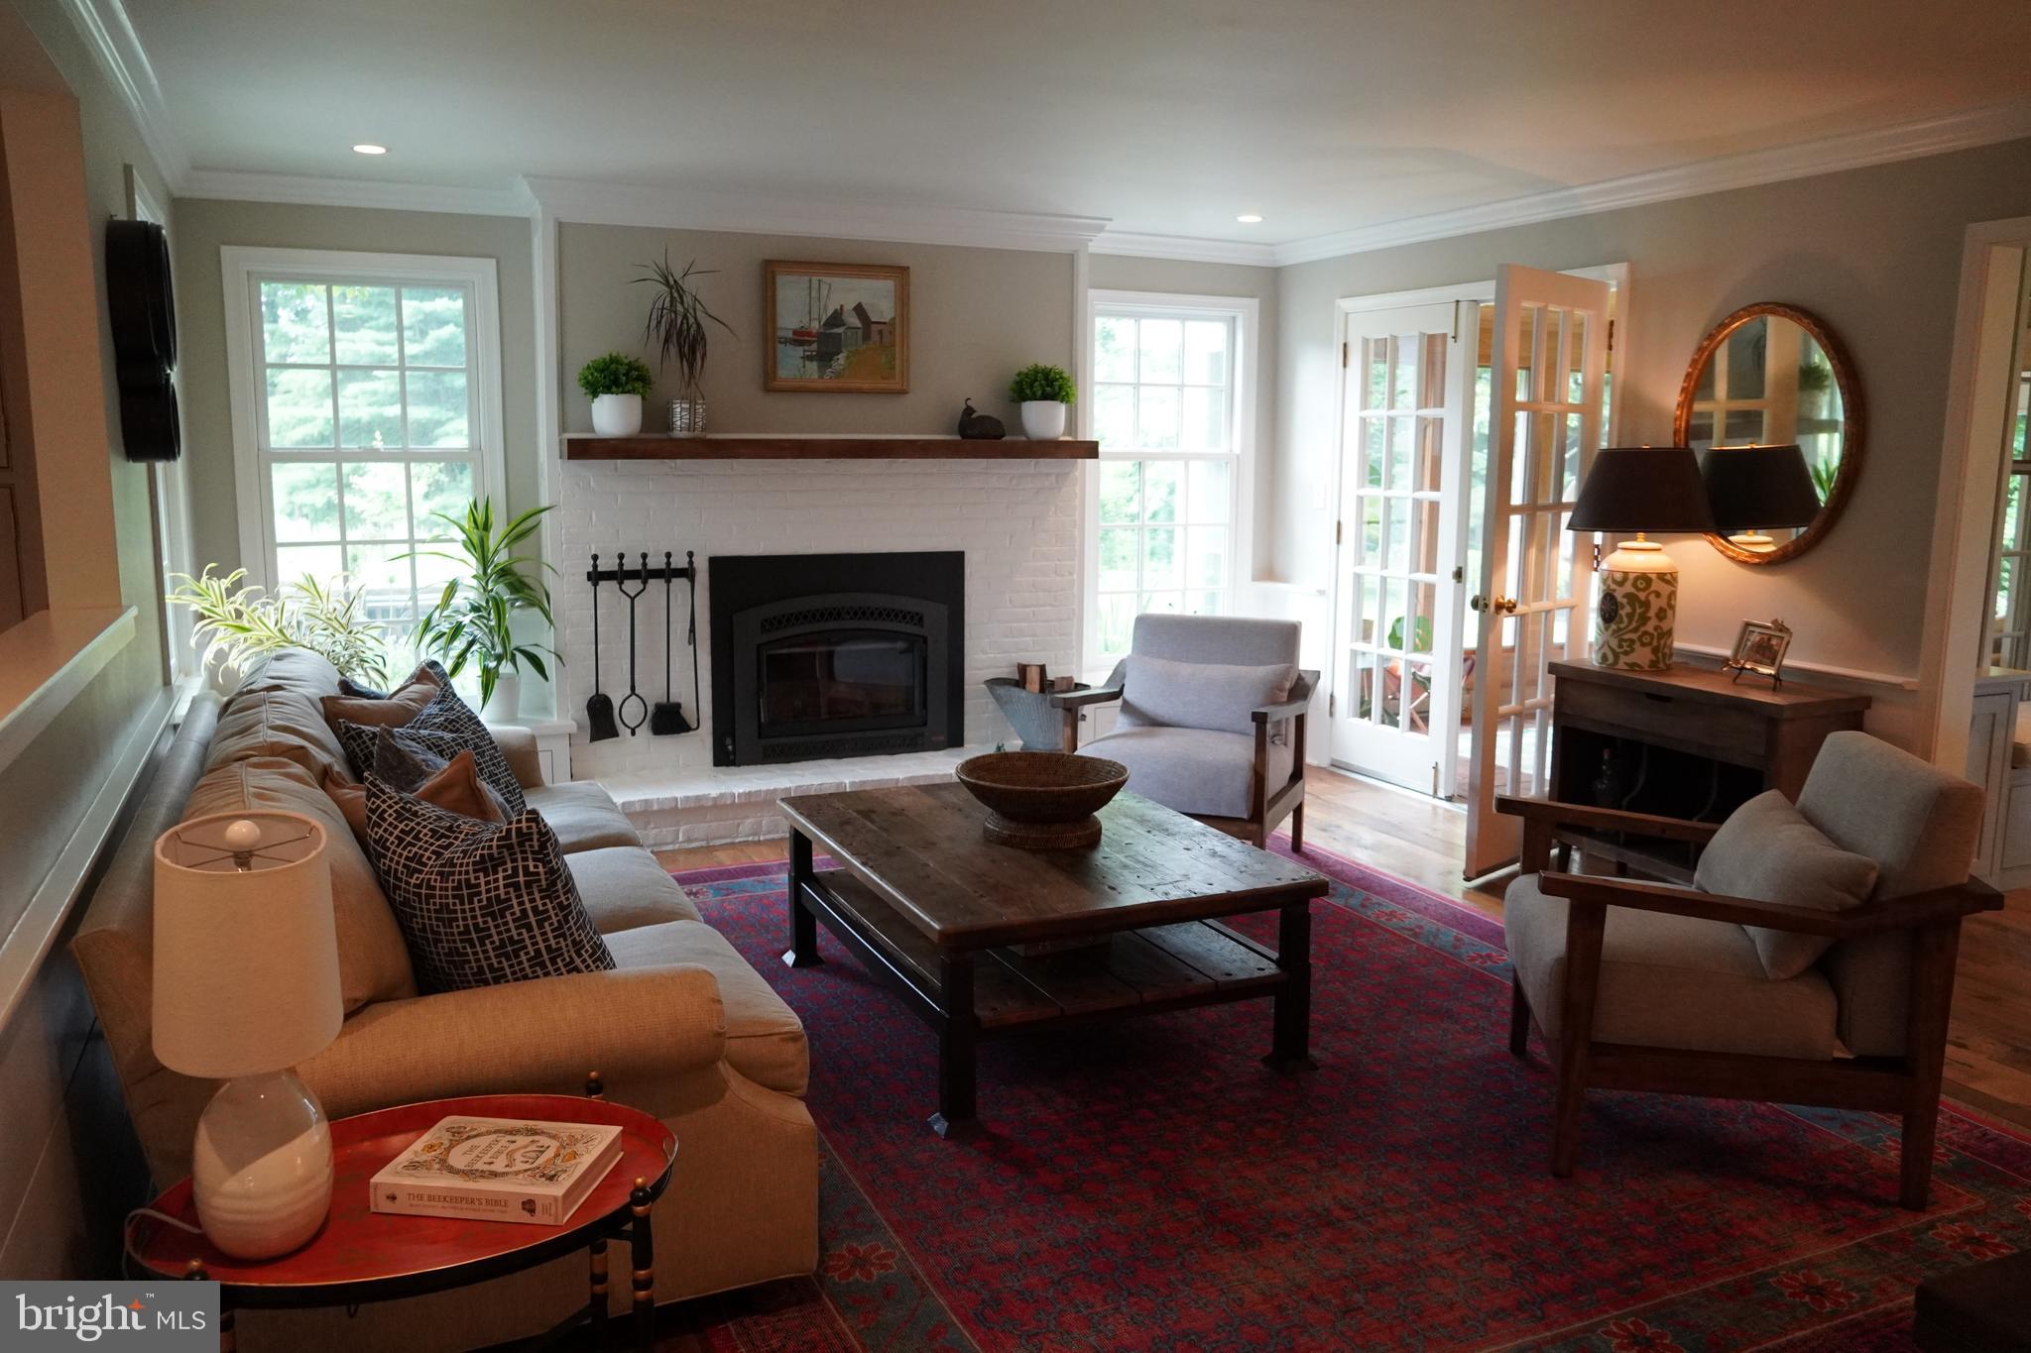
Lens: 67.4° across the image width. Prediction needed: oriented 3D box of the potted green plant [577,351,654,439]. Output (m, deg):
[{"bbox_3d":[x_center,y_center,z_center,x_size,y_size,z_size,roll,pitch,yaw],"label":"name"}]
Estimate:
[{"bbox_3d":[-1.462,-1.023,5.570,0.266,0.319,0.256,-4,10,-24],"label":"potted green plant"}]

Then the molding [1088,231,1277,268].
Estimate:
[{"bbox_3d":[0.725,-1.965,6.983,1.150,0.090,0.070,-4,10,-24],"label":"molding"}]

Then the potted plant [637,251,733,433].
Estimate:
[{"bbox_3d":[-1.224,-1.220,5.638,0.331,0.678,0.281,-4,10,-24],"label":"potted plant"}]

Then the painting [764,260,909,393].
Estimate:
[{"bbox_3d":[-0.693,-1.368,5.996,0.587,0.493,0.040,-4,10,-24],"label":"painting"}]

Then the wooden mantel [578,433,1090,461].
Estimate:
[{"bbox_3d":[-0.666,-0.889,5.981,2.144,0.073,0.223,-4,10,-24],"label":"wooden mantel"}]

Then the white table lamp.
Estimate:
[{"bbox_3d":[-0.892,0.424,1.774,0.221,0.501,0.221,-4,10,-24],"label":"white table lamp"}]

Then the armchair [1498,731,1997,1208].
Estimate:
[{"bbox_3d":[1.531,0.577,3.341,0.855,0.840,0.720,2,9,11],"label":"armchair"}]

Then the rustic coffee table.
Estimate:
[{"bbox_3d":[0.027,0.648,4.017,0.980,0.465,1.280,-4,10,-24],"label":"rustic coffee table"}]

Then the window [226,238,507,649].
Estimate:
[{"bbox_3d":[-2.407,-0.702,5.741,0.940,1.740,0.100,-4,10,-24],"label":"window"}]

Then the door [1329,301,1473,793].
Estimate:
[{"bbox_3d":[1.656,-0.547,6.574,0.050,2.030,0.820,-4,10,-24],"label":"door"}]

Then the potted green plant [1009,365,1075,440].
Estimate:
[{"bbox_3d":[0.116,-1.139,6.332,0.268,0.310,0.268,0,9,0],"label":"potted green plant"}]

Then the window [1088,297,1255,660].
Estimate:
[{"bbox_3d":[0.719,-0.909,7.199,0.940,1.745,0.110,-4,10,-24],"label":"window"}]

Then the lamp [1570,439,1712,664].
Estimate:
[{"bbox_3d":[2.052,-0.392,5.004,0.450,0.725,0.450,-4,10,-24],"label":"lamp"}]

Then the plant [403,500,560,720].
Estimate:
[{"bbox_3d":[-1.998,-0.254,5.747,0.580,0.850,0.520,-4,10,-24],"label":"plant"}]

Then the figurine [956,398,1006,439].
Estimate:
[{"bbox_3d":[-0.133,-1.054,6.233,0.212,0.160,0.110,-4,10,-24],"label":"figurine"}]

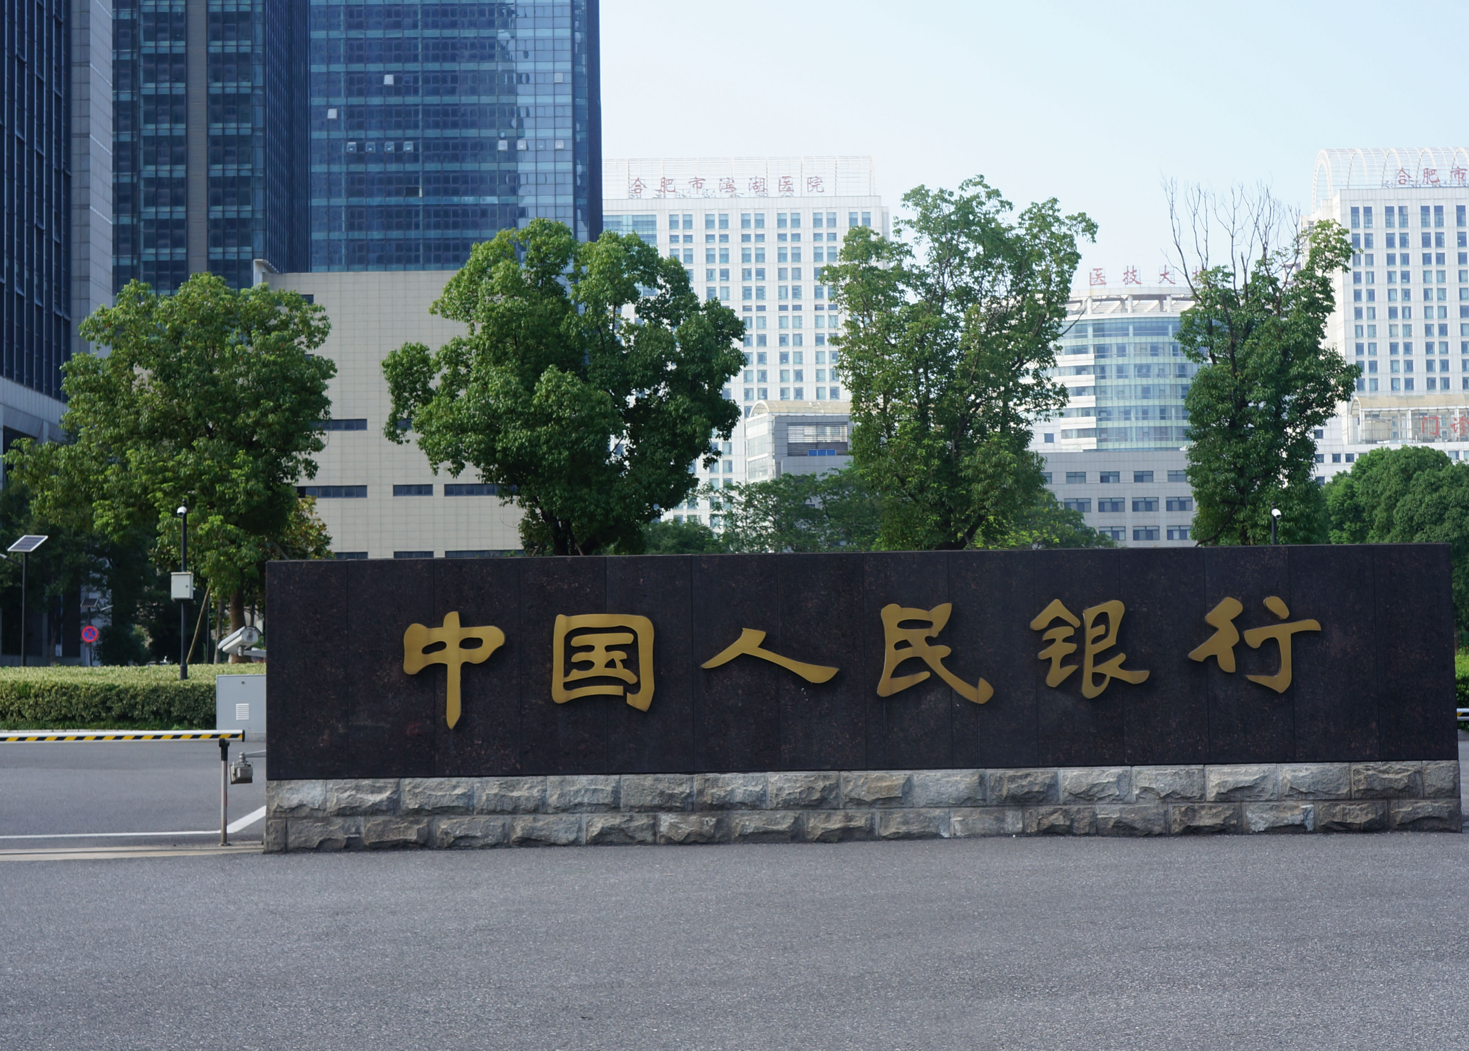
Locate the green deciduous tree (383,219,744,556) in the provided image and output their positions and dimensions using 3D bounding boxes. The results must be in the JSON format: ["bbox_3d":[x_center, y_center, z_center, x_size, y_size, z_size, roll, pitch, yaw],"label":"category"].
[{"bbox_3d":[-3.720,-1.661,45.500,7.800,9.900,7.200,-1,-4,-1],"label":"green deciduous tree"}]

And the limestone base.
[{"bbox_3d":[0.924,2.005,15.040,8.450,0.510,0.650,-1,-4,-1],"label":"limestone base"}]

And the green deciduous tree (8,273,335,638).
[{"bbox_3d":[-12.379,-1.065,46.000,7.000,9.000,6.600,-1,-4,-1],"label":"green deciduous tree"}]

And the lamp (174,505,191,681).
[{"bbox_3d":[-10.331,1.588,39.000,0.420,4.050,0.350,-1,-4,-1],"label":"lamp"}]

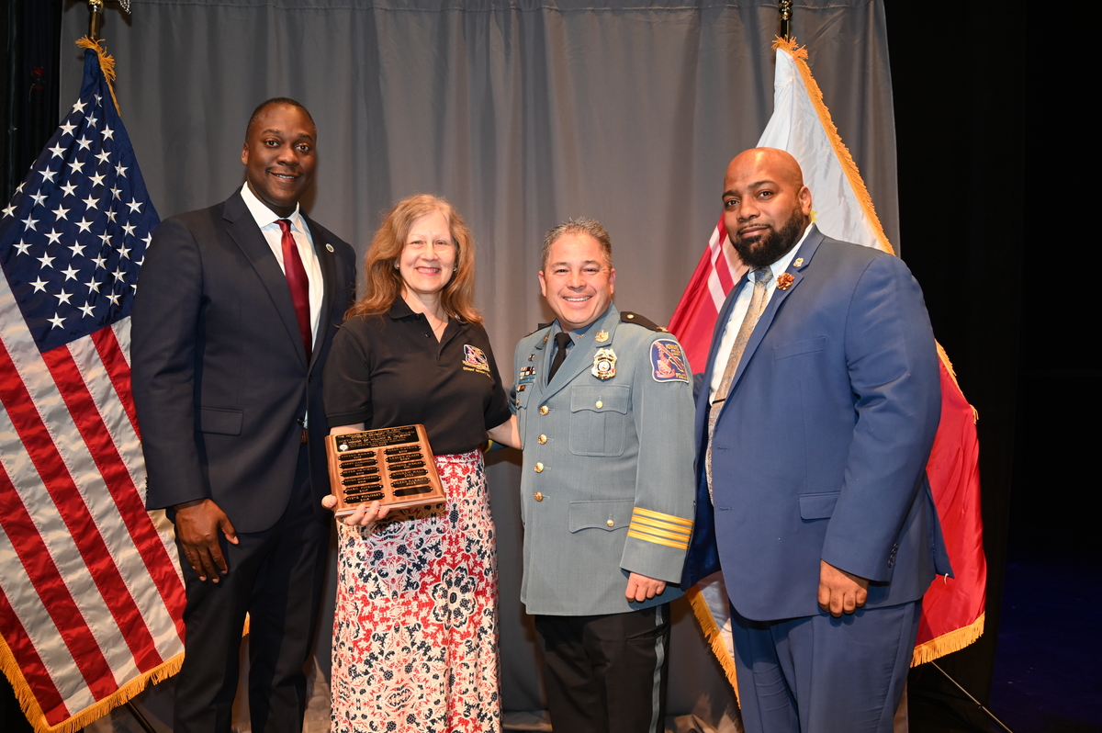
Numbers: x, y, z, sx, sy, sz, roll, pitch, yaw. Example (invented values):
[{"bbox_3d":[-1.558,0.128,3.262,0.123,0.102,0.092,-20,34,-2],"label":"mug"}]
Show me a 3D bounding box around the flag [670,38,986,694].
[{"bbox_3d":[0.770,0.020,2.380,0.880,1.860,0.280,0,1,6],"label":"flag"}]

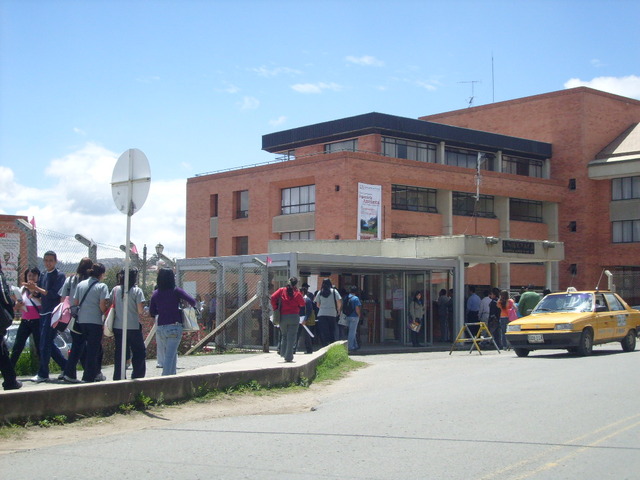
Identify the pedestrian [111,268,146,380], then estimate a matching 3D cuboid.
[{"bbox_3d":[-2.689,1.178,13.500,0.500,1.604,0.330,0,-4,1],"label":"pedestrian"}]

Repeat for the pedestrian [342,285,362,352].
[{"bbox_3d":[0.858,2.039,25.000,0.500,1.669,0.360,-3,-5,37],"label":"pedestrian"}]

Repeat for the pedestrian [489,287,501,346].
[{"bbox_3d":[5.060,2.234,27.800,0.320,1.680,0.450,2,-4,-25],"label":"pedestrian"}]

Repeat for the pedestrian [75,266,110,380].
[{"bbox_3d":[-3.064,1.119,12.950,0.500,1.614,0.360,0,-4,7],"label":"pedestrian"}]

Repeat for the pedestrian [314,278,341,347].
[{"bbox_3d":[0.173,1.625,20.800,0.530,1.575,0.320,0,-4,-3],"label":"pedestrian"}]

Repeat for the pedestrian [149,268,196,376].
[{"bbox_3d":[-2.155,1.209,14.000,0.600,1.596,0.360,0,-4,0],"label":"pedestrian"}]

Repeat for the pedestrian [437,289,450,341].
[{"bbox_3d":[3.892,2.389,30.300,0.500,1.658,0.320,-3,-5,37],"label":"pedestrian"}]

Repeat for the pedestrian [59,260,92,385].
[{"bbox_3d":[-3.318,1.084,13.100,0.500,1.683,0.380,-1,-4,14],"label":"pedestrian"}]

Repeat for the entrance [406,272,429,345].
[{"bbox_3d":[2.793,1.971,27.400,1.050,2.106,0.150,3,-5,-40],"label":"entrance"}]

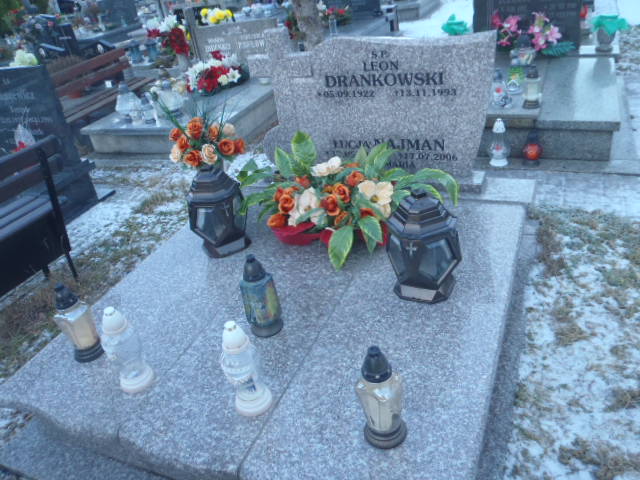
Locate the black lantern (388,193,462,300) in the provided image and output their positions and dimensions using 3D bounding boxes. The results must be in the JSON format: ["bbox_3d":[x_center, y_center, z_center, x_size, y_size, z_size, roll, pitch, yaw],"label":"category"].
[{"bbox_3d":[0.306,-0.009,1.549,0.215,0.320,0.215,6,34,24],"label":"black lantern"}]

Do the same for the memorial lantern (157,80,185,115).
[{"bbox_3d":[-1.435,-1.370,4.939,0.200,0.330,0.200,-14,28,-12],"label":"memorial lantern"}]

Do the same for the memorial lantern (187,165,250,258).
[{"bbox_3d":[-0.414,-0.131,2.104,0.235,0.360,0.235,-19,31,-17],"label":"memorial lantern"}]

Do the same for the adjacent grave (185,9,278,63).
[{"bbox_3d":[-0.819,-1.991,4.965,0.950,0.500,0.140,6,33,24],"label":"adjacent grave"}]

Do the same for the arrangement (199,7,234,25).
[{"bbox_3d":[-1.372,-2.926,6.928,0.500,0.340,0.400,5,31,24],"label":"arrangement"}]

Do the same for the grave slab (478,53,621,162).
[{"bbox_3d":[1.546,-1.039,3.883,1.120,0.265,1.637,6,33,24],"label":"grave slab"}]

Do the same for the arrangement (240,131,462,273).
[{"bbox_3d":[0.105,-0.127,1.944,0.720,0.370,0.420,5,32,24],"label":"arrangement"}]

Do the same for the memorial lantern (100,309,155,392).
[{"bbox_3d":[-0.525,0.276,1.374,0.097,0.248,0.097,6,34,24],"label":"memorial lantern"}]

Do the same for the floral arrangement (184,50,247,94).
[{"bbox_3d":[-0.967,-1.558,4.829,0.500,0.270,0.380,-5,30,7],"label":"floral arrangement"}]

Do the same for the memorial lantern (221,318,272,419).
[{"bbox_3d":[-0.198,0.329,1.356,0.100,0.280,0.100,-15,30,-11],"label":"memorial lantern"}]

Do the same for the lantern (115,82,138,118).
[{"bbox_3d":[-1.938,-1.399,5.139,0.200,0.330,0.200,-16,29,-16],"label":"lantern"}]

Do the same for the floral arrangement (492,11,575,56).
[{"bbox_3d":[1.918,-1.855,4.650,0.660,0.360,0.380,5,31,24],"label":"floral arrangement"}]

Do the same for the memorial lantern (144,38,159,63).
[{"bbox_3d":[-2.213,-2.489,6.800,0.160,0.310,0.160,-15,28,-13],"label":"memorial lantern"}]

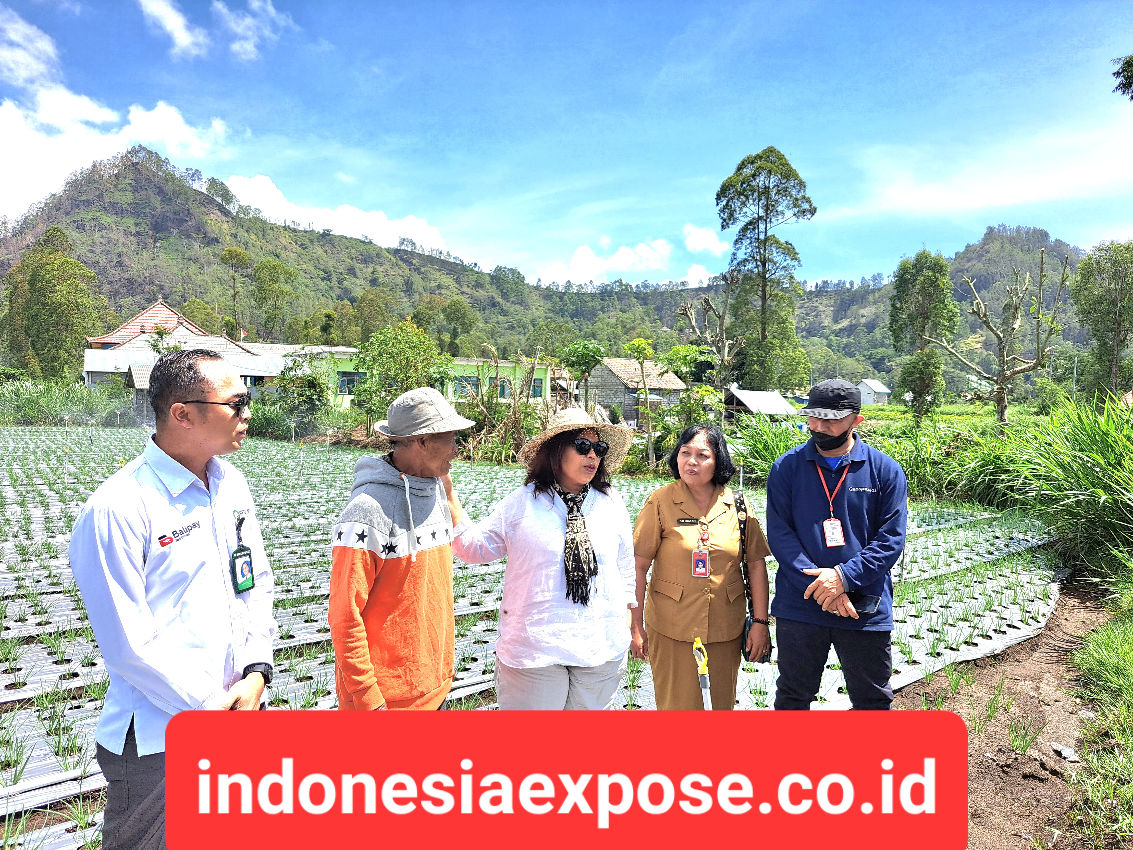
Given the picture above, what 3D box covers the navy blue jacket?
[{"bbox_3d":[0.932,0.352,2.730,0.490,0.660,0.320,0,1,22],"label":"navy blue jacket"}]

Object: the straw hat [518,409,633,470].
[{"bbox_3d":[0.015,0.041,2.500,0.370,0.150,0.380,0,-19,-31],"label":"straw hat"}]

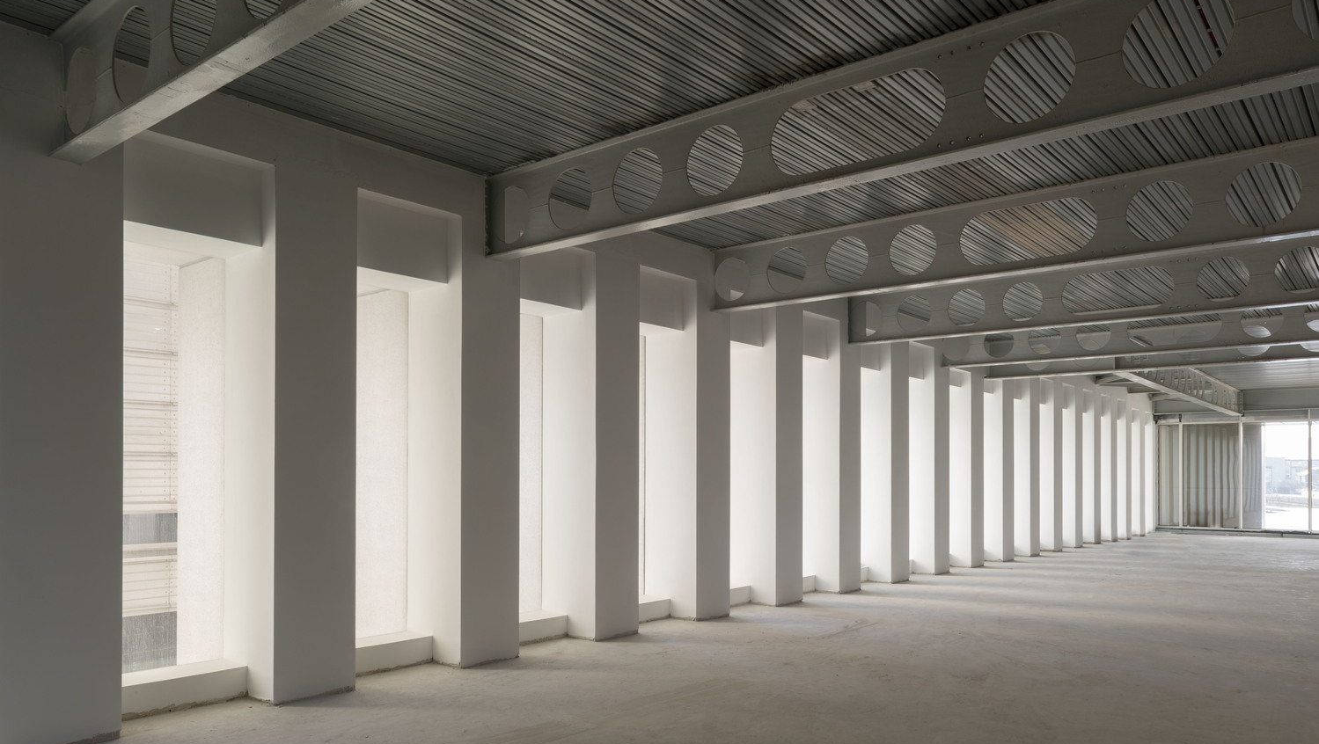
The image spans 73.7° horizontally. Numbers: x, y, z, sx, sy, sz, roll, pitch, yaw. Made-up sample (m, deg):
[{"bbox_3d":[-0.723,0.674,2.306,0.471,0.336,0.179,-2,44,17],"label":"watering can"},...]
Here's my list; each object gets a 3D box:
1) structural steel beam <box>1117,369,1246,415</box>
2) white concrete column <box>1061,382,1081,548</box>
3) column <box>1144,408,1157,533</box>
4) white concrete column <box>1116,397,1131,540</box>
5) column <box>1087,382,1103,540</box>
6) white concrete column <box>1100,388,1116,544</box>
[{"bbox_3d":[11.674,0.268,19.200,0.250,0.670,12.447,-6,-9,40],"label":"structural steel beam"},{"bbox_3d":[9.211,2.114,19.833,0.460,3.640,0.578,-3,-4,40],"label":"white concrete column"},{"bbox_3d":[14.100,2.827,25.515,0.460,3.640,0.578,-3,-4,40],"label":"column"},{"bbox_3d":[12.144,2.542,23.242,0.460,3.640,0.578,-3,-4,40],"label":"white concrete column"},{"bbox_3d":[10.105,2.254,21.047,0.725,3.664,0.592,-2,-3,41],"label":"column"},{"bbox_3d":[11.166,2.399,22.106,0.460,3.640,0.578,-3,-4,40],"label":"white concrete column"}]

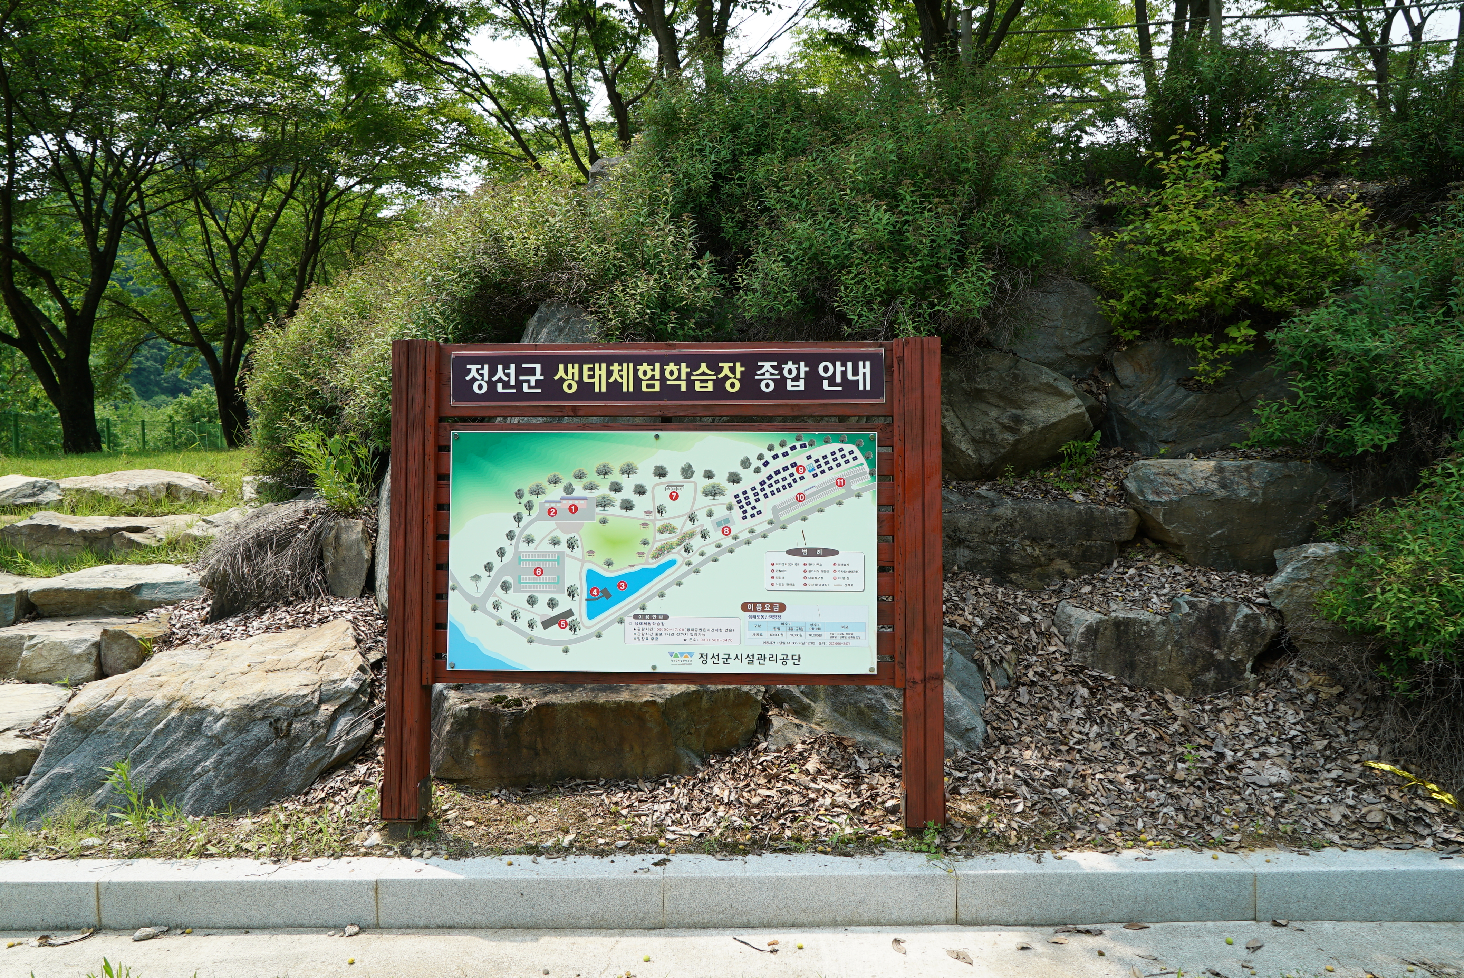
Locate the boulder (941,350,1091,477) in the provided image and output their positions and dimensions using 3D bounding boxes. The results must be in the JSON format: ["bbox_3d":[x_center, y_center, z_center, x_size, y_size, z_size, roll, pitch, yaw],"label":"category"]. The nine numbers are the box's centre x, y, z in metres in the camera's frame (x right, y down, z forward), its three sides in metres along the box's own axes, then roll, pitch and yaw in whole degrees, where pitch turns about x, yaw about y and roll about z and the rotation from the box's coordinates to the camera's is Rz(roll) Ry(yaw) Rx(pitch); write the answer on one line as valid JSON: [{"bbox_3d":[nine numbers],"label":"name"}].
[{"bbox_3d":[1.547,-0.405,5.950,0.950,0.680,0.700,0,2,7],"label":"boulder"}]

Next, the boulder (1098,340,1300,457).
[{"bbox_3d":[2.774,-0.534,6.250,1.080,0.670,0.620,0,2,9],"label":"boulder"}]

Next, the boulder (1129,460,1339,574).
[{"bbox_3d":[2.661,0.139,5.600,1.080,0.570,0.620,0,2,9],"label":"boulder"}]

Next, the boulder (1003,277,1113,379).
[{"bbox_3d":[2.002,-0.992,6.600,0.720,0.600,0.550,0,2,9],"label":"boulder"}]

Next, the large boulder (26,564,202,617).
[{"bbox_3d":[-3.623,0.590,6.200,0.950,0.250,0.580,0,2,-11],"label":"large boulder"}]

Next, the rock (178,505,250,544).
[{"bbox_3d":[-3.458,0.246,7.100,0.480,0.250,0.450,0,2,-11],"label":"rock"}]

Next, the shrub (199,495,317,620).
[{"bbox_3d":[-2.638,0.396,5.900,0.640,0.640,0.580,-1,2,-14],"label":"shrub"}]

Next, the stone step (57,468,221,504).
[{"bbox_3d":[-4.448,-0.017,7.950,1.100,0.230,0.600,0,2,-11],"label":"stone step"}]

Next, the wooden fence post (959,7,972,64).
[{"bbox_3d":[2.164,-3.867,9.800,0.100,1.150,0.100,0,2,0],"label":"wooden fence post"}]

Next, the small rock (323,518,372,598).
[{"bbox_3d":[-2.074,0.370,5.700,0.260,0.410,0.260,0,2,-11],"label":"small rock"}]

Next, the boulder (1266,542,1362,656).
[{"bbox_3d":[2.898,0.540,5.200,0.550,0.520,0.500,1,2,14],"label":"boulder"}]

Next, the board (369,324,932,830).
[{"bbox_3d":[-0.266,0.351,4.170,2.157,1.873,0.160,0,-3,2],"label":"board"}]

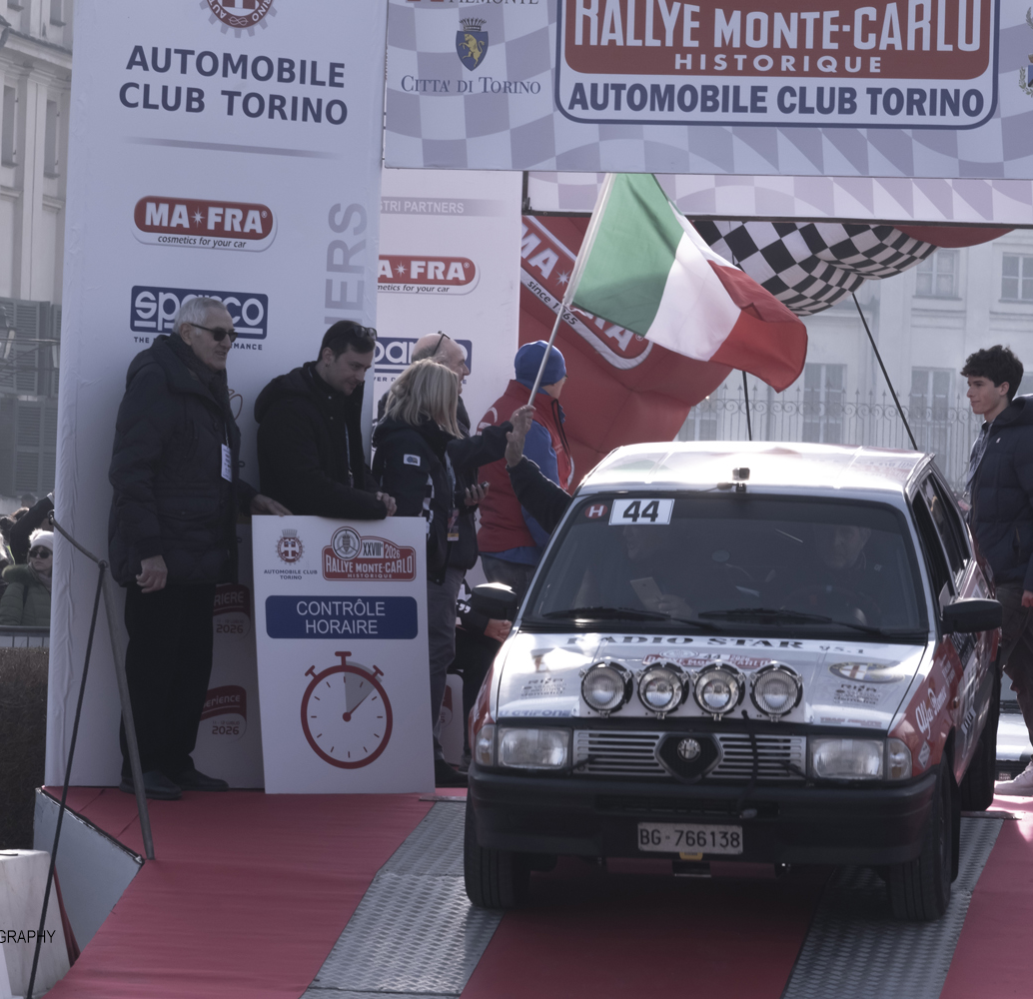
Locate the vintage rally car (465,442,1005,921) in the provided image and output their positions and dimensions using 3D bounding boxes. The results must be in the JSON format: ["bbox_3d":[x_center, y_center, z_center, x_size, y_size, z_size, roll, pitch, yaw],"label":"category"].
[{"bbox_3d":[0.812,0.552,28.900,1.680,1.370,4.020,2,7,8],"label":"vintage rally car"}]

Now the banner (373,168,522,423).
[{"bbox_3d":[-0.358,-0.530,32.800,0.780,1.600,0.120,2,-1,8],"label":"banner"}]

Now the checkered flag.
[{"bbox_3d":[1.405,-1.106,39.500,1.200,0.550,0.500,2,-1,8],"label":"checkered flag"}]

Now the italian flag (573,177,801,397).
[{"bbox_3d":[0.640,-0.840,31.400,0.930,0.870,0.300,2,-1,5],"label":"italian flag"}]

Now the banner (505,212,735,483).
[{"bbox_3d":[0.487,-0.743,39.500,1.150,1.350,0.500,2,-1,8],"label":"banner"}]

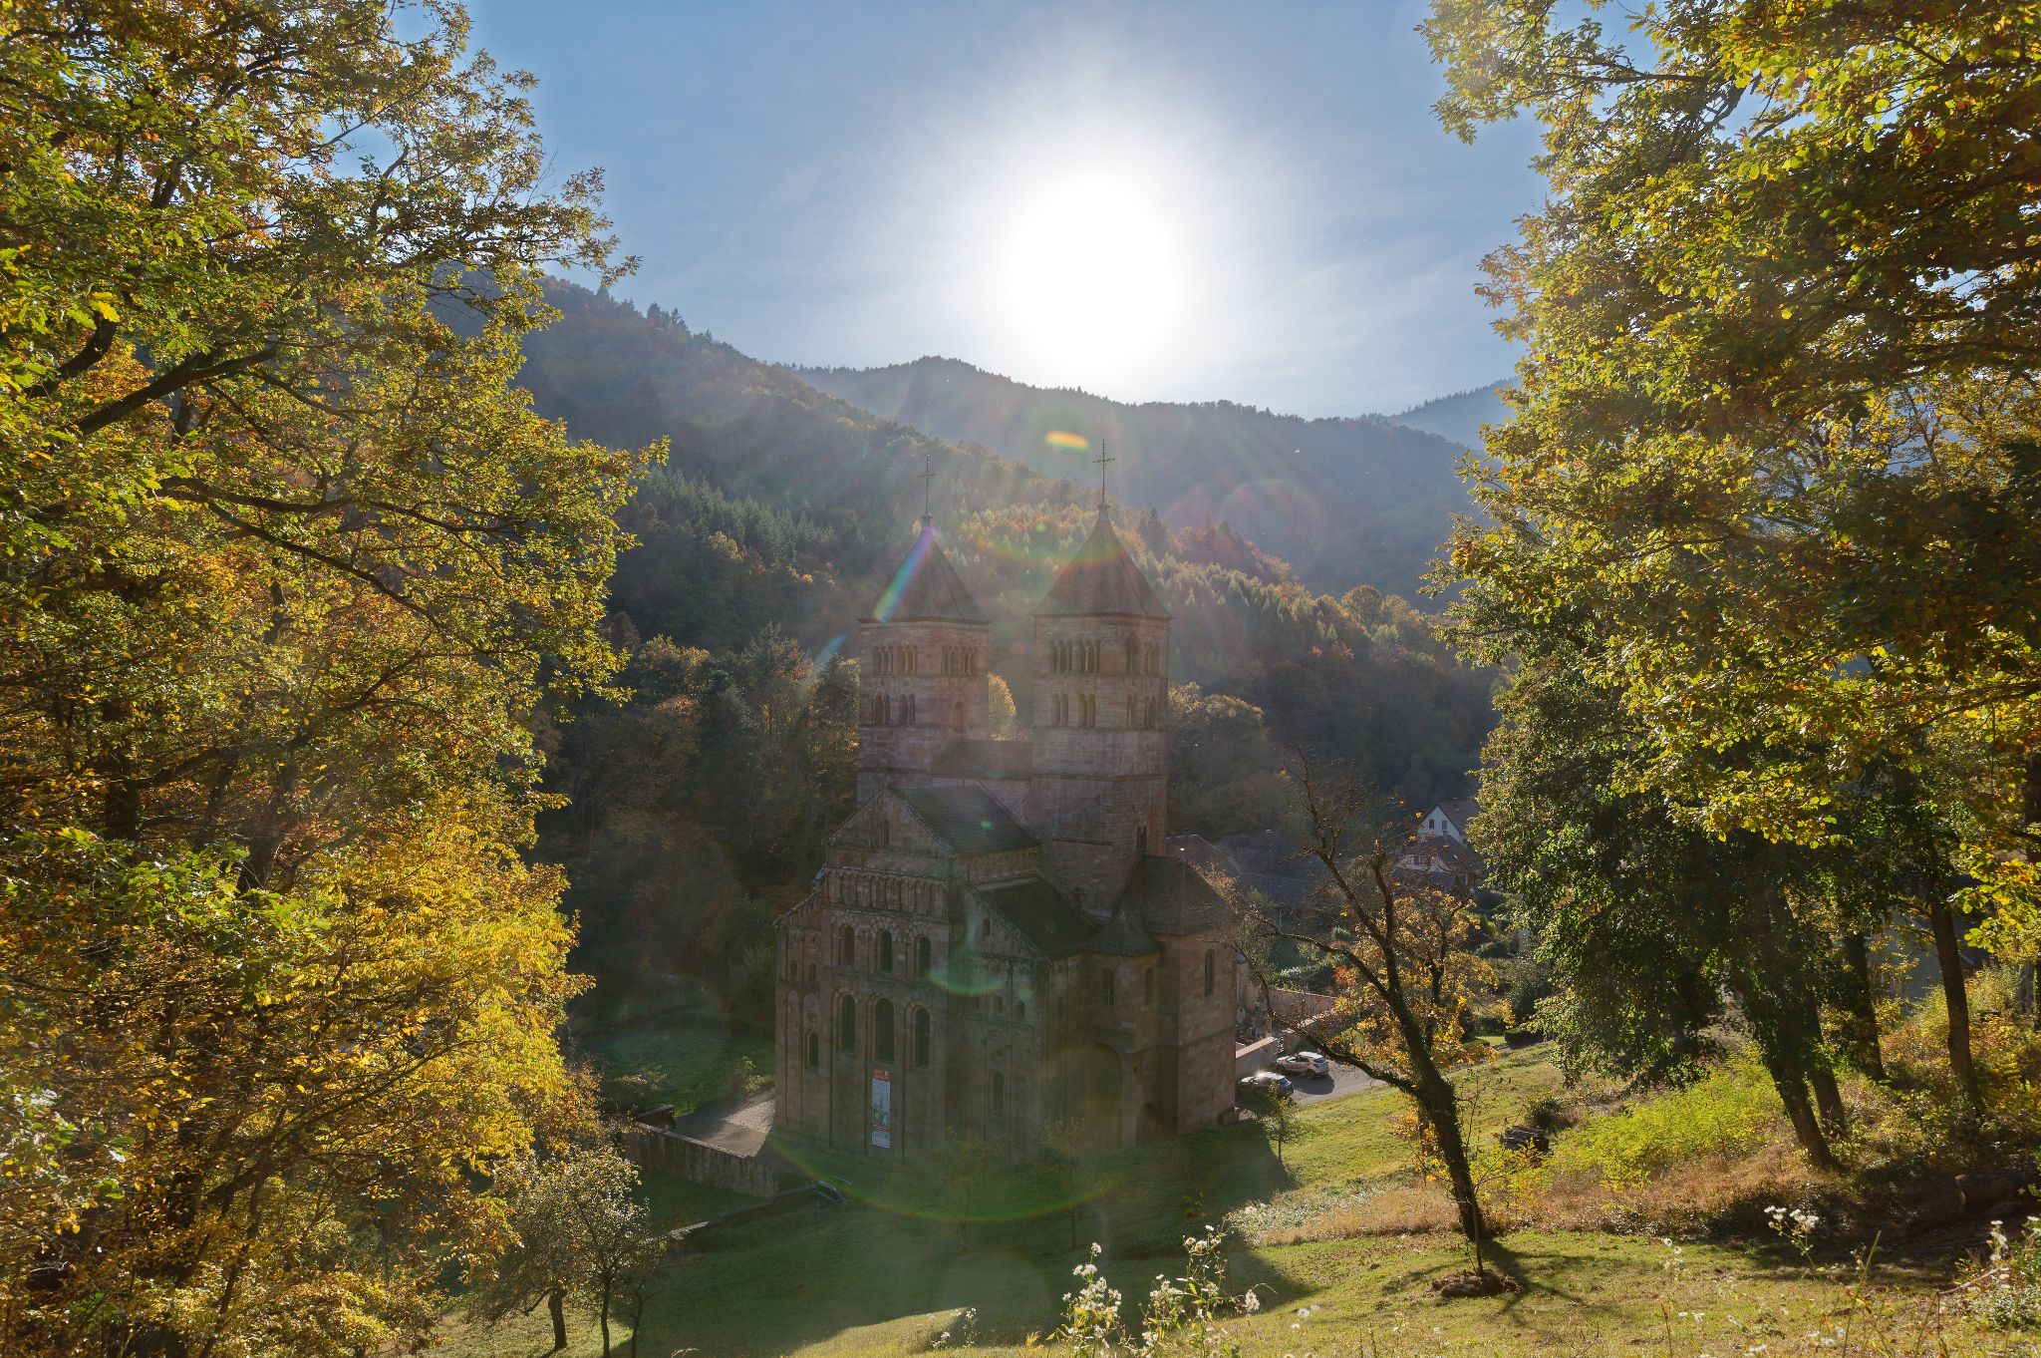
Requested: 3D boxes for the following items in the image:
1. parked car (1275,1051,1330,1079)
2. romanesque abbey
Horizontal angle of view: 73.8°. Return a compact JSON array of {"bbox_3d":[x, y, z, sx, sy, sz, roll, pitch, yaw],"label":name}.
[{"bbox_3d":[22.660,30.925,109.020,4.300,1.600,1.820,0,-2,42],"label":"parked car"},{"bbox_3d":[-3.656,10.321,103.398,34.592,47.180,19.688,0,-2,36],"label":"romanesque abbey"}]

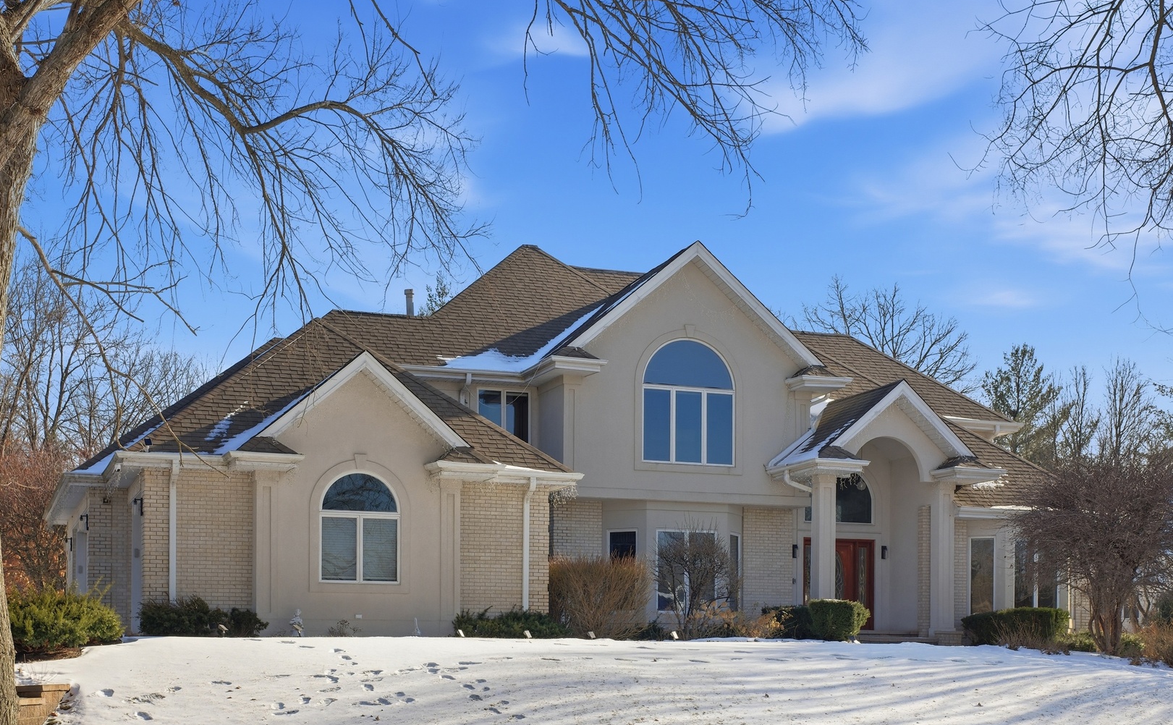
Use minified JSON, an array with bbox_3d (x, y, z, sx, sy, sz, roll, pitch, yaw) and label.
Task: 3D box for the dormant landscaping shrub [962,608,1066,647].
[{"bbox_3d":[9.270,5.740,35.200,2.150,0.880,1.150,2,-5,-20],"label":"dormant landscaping shrub"}]

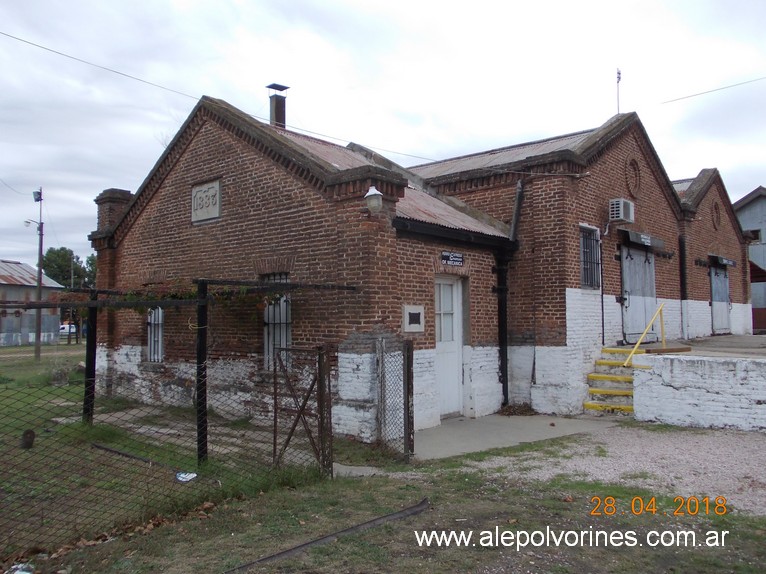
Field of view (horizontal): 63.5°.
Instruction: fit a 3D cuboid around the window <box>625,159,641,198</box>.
[{"bbox_3d":[5.356,-2.395,13.367,0.150,0.900,0.900,-3,-4,42],"label":"window"}]

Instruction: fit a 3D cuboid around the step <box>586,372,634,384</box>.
[{"bbox_3d":[3.986,1.559,10.481,0.840,0.100,0.280,-3,-4,42],"label":"step"}]

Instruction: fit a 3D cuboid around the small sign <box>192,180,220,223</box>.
[{"bbox_3d":[-3.078,-1.509,10.853,0.860,0.650,0.080,-3,-4,42],"label":"small sign"}]

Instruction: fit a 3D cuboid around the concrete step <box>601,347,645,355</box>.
[{"bbox_3d":[4.293,1.151,10.848,0.840,0.100,0.280,-3,-4,42],"label":"concrete step"}]

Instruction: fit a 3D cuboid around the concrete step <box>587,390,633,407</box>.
[{"bbox_3d":[3.888,1.834,10.356,0.840,0.180,0.280,-3,-4,42],"label":"concrete step"}]

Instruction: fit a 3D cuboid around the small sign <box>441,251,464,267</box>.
[{"bbox_3d":[1.133,-0.432,9.937,0.030,0.215,0.600,-3,-4,42],"label":"small sign"}]

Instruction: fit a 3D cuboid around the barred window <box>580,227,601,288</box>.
[{"bbox_3d":[3.840,-0.525,11.542,0.130,1.070,0.830,-3,-4,42],"label":"barred window"}]

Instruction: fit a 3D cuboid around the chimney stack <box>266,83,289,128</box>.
[{"bbox_3d":[-2.190,-3.722,12.917,0.300,0.950,0.400,-3,-4,42],"label":"chimney stack"}]

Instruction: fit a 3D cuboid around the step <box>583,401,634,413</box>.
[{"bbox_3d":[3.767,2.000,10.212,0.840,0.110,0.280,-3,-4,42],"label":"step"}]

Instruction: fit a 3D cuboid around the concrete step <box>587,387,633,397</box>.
[{"bbox_3d":[3.887,1.789,10.358,0.840,0.100,0.280,-3,-4,42],"label":"concrete step"}]

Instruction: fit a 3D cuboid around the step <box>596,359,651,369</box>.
[{"bbox_3d":[4.140,1.351,10.665,0.880,0.100,0.280,-3,-4,42],"label":"step"}]

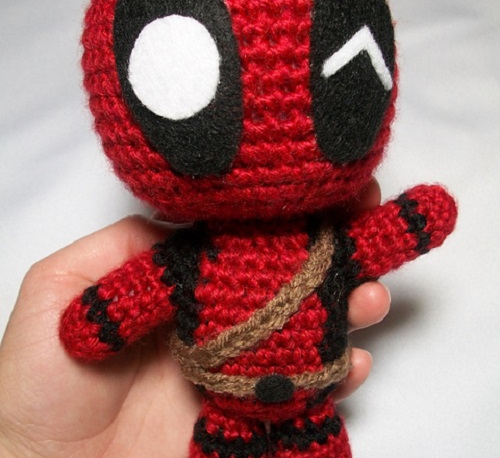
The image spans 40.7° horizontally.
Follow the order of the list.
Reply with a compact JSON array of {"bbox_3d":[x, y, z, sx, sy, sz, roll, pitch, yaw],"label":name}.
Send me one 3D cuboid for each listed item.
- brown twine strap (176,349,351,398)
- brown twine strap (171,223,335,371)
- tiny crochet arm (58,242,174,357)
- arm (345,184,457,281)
[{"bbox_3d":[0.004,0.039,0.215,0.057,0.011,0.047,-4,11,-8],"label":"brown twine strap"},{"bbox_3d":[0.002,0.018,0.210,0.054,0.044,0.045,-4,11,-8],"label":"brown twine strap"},{"bbox_3d":[-0.038,0.022,0.197,0.038,0.022,0.022,-32,14,-16],"label":"tiny crochet arm"},{"bbox_3d":[0.049,0.001,0.216,0.038,0.021,0.021,-31,14,5],"label":"arm"}]

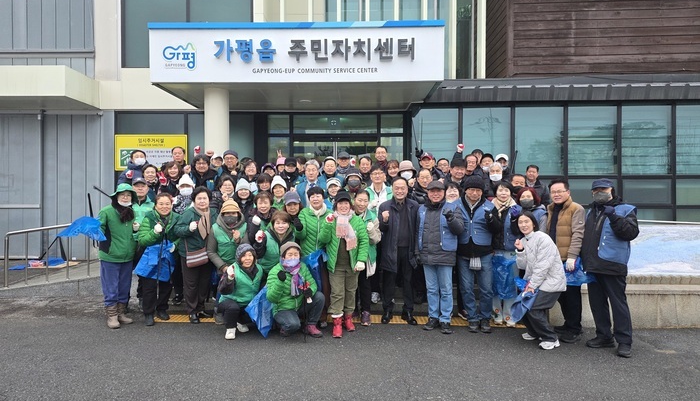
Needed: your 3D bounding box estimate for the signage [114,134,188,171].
[{"bbox_3d":[-3.320,-0.790,7.800,1.210,0.610,0.040,0,1,0],"label":"signage"}]

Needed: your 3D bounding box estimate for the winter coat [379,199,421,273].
[{"bbox_3d":[0.580,0.398,5.450,0.490,0.890,0.380,0,1,10],"label":"winter coat"}]

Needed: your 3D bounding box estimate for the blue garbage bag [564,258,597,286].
[{"bbox_3d":[2.468,0.771,4.980,0.360,0.310,0.170,0,1,18],"label":"blue garbage bag"}]

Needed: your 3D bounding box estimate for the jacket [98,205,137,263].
[{"bbox_3d":[-2.694,0.389,5.400,0.460,0.700,0.330,-1,1,-36],"label":"jacket"}]

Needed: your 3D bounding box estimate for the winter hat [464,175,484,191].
[{"bbox_3d":[1.389,-0.195,5.170,0.210,0.175,0.240,0,1,13],"label":"winter hat"}]

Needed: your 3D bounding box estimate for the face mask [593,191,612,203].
[{"bbox_3d":[2.508,-0.030,4.620,0.170,0.120,0.090,1,1,38],"label":"face mask"}]

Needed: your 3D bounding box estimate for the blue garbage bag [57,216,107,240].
[{"bbox_3d":[-3.106,0.325,5.400,0.550,0.280,0.300,0,1,0],"label":"blue garbage bag"}]

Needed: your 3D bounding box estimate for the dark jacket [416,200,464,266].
[{"bbox_3d":[1.016,0.370,5.220,0.520,0.720,0.380,0,1,13],"label":"dark jacket"}]

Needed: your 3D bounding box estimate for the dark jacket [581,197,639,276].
[{"bbox_3d":[2.578,0.367,4.620,0.540,0.750,0.420,1,1,38],"label":"dark jacket"}]

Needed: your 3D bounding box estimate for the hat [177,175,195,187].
[{"bbox_3d":[-2.200,-0.250,6.220,0.240,0.190,0.260,0,1,-14],"label":"hat"}]

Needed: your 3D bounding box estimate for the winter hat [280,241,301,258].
[{"bbox_3d":[-0.633,0.522,4.950,0.210,0.190,0.230,0,1,-5],"label":"winter hat"}]

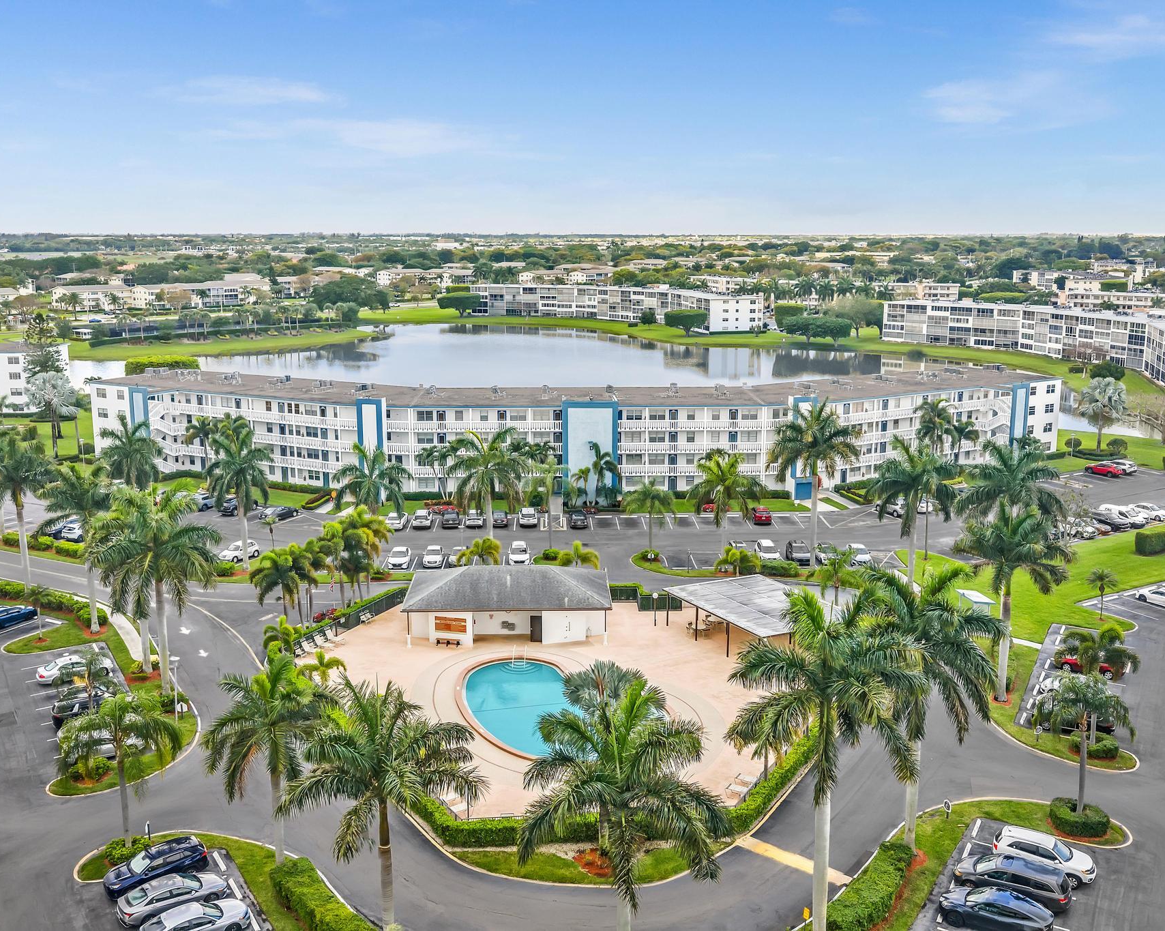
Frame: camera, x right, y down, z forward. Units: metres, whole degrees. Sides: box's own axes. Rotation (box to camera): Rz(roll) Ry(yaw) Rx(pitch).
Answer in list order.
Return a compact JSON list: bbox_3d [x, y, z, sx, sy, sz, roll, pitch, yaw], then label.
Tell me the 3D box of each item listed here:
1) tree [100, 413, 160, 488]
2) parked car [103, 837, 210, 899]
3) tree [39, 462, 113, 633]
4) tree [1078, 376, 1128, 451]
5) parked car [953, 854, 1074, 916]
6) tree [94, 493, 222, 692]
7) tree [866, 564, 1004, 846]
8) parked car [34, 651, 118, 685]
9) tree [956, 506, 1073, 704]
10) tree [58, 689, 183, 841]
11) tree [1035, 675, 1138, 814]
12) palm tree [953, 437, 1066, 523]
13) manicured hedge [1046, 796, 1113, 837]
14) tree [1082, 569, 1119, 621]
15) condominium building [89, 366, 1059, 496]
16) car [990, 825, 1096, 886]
[{"bbox_3d":[-43.837,1.979,106.052,6.300,14.100,6.300,0,12,0],"label":"tree"},{"bbox_3d":[-20.326,19.200,51.789,4.600,1.700,1.860,-8,14,-32],"label":"parked car"},{"bbox_3d":[-39.137,6.560,85.352,7.000,13.800,7.000,0,12,0],"label":"tree"},{"bbox_3d":[74.105,-7.022,155.305,7.000,10.500,7.000,6,13,25],"label":"tree"},{"bbox_3d":[20.222,19.405,51.108,5.150,1.740,2.010,7,14,29],"label":"parked car"},{"bbox_3d":[-27.522,8.513,70.837,8.230,14.560,8.230,0,12,0],"label":"tree"},{"bbox_3d":[16.754,12.440,53.123,7.300,14.520,7.300,4,13,18],"label":"tree"},{"bbox_3d":[-36.266,14.494,77.717,4.820,1.480,1.830,-7,14,-30],"label":"parked car"},{"bbox_3d":[27.943,8.970,70.935,7.750,13.630,7.750,0,12,0],"label":"tree"},{"bbox_3d":[-22.590,15.174,53.395,6.110,8.820,6.110,0,12,0],"label":"tree"},{"bbox_3d":[26.002,14.754,56.575,5.300,8.310,5.300,0,12,0],"label":"tree"},{"bbox_3d":[30.745,6.096,78.626,8.050,16.270,8.050,0,12,0],"label":"palm tree"},{"bbox_3d":[25.935,18.461,56.726,2.950,1.000,2.450,6,13,26],"label":"manicured hedge"},{"bbox_3d":[41.741,10.466,87.477,2.900,4.250,2.900,6,13,26],"label":"tree"},{"bbox_3d":[0.204,-5.560,144.051,134.000,11.500,42.000,0,12,-2],"label":"condominium building"},{"bbox_3d":[23.077,19.496,54.152,4.685,1.720,1.885,6,14,27],"label":"car"}]

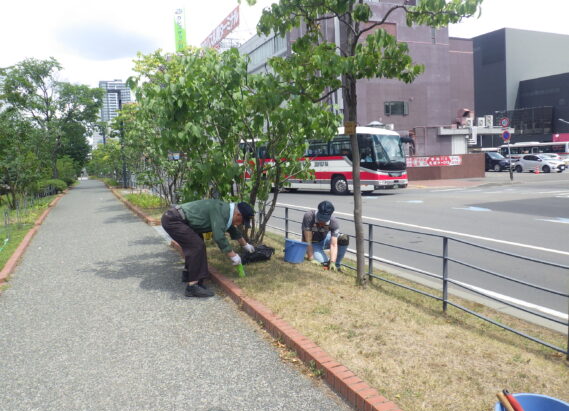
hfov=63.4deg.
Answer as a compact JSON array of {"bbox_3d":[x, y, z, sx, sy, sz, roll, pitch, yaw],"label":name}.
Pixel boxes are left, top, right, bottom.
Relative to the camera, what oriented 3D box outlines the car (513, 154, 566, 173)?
[{"bbox_3d":[21.499,-3.547,39.000,1.710,1.500,4.020,-5,7,-30],"label":"car"}]

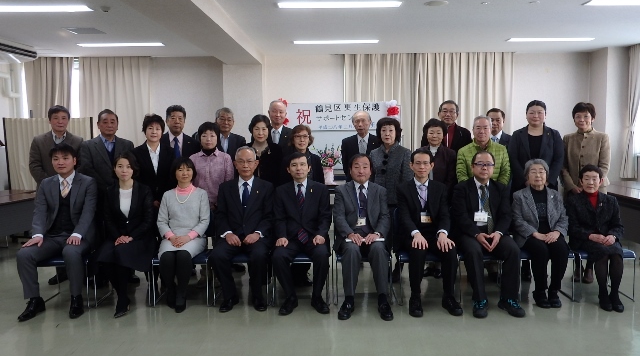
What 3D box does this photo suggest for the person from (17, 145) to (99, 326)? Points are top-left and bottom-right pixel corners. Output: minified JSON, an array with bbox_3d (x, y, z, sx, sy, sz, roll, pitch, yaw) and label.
[{"bbox_3d":[-2.162,0.394,4.183,0.540,1.356,0.840,0,6,3],"label":"person"}]

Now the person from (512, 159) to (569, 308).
[{"bbox_3d":[1.869,0.432,4.301,0.448,1.201,0.620,0,6,7],"label":"person"}]

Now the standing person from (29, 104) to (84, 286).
[{"bbox_3d":[-2.523,0.158,4.838,0.540,1.700,0.340,-2,6,-14],"label":"standing person"}]

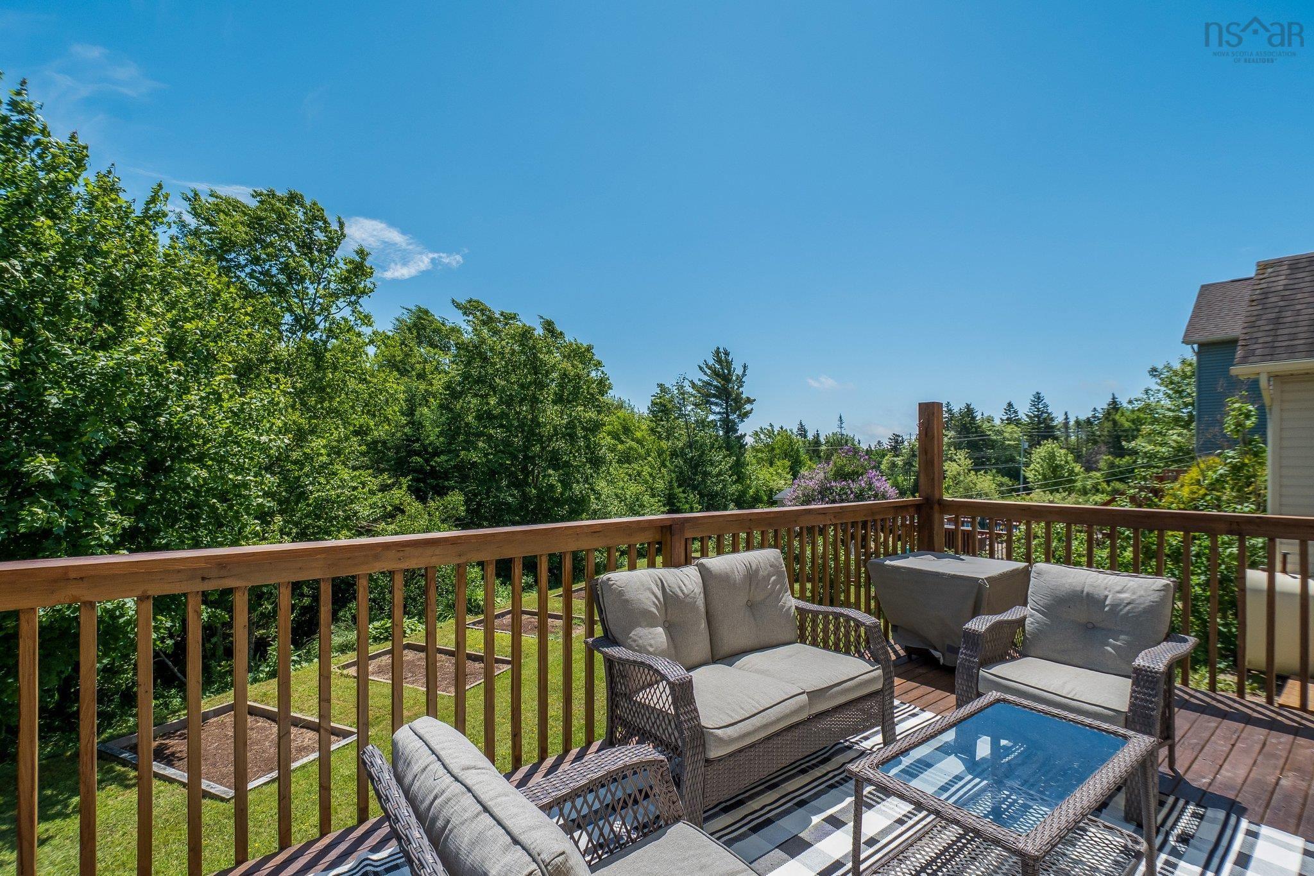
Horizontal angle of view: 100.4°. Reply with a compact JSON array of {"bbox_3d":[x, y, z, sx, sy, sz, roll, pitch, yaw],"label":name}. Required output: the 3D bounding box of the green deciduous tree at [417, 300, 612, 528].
[{"bbox_3d":[-3.688,-0.020,14.209,5.000,7.100,5.000,1,-2,-15],"label":"green deciduous tree"}]

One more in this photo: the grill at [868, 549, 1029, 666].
[{"bbox_3d":[2.000,1.181,3.702,0.700,0.710,0.740,2,-3,-43],"label":"grill"}]

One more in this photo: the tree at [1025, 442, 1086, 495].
[{"bbox_3d":[33.430,2.454,45.943,4.700,4.390,4.700,-1,-2,36],"label":"tree"}]

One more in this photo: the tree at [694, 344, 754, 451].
[{"bbox_3d":[3.750,-0.539,31.036,3.600,9.270,3.600,0,-2,7],"label":"tree"}]

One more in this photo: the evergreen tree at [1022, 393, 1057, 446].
[{"bbox_3d":[50.435,-0.173,72.047,4.000,11.810,4.000,-1,-2,35],"label":"evergreen tree"}]

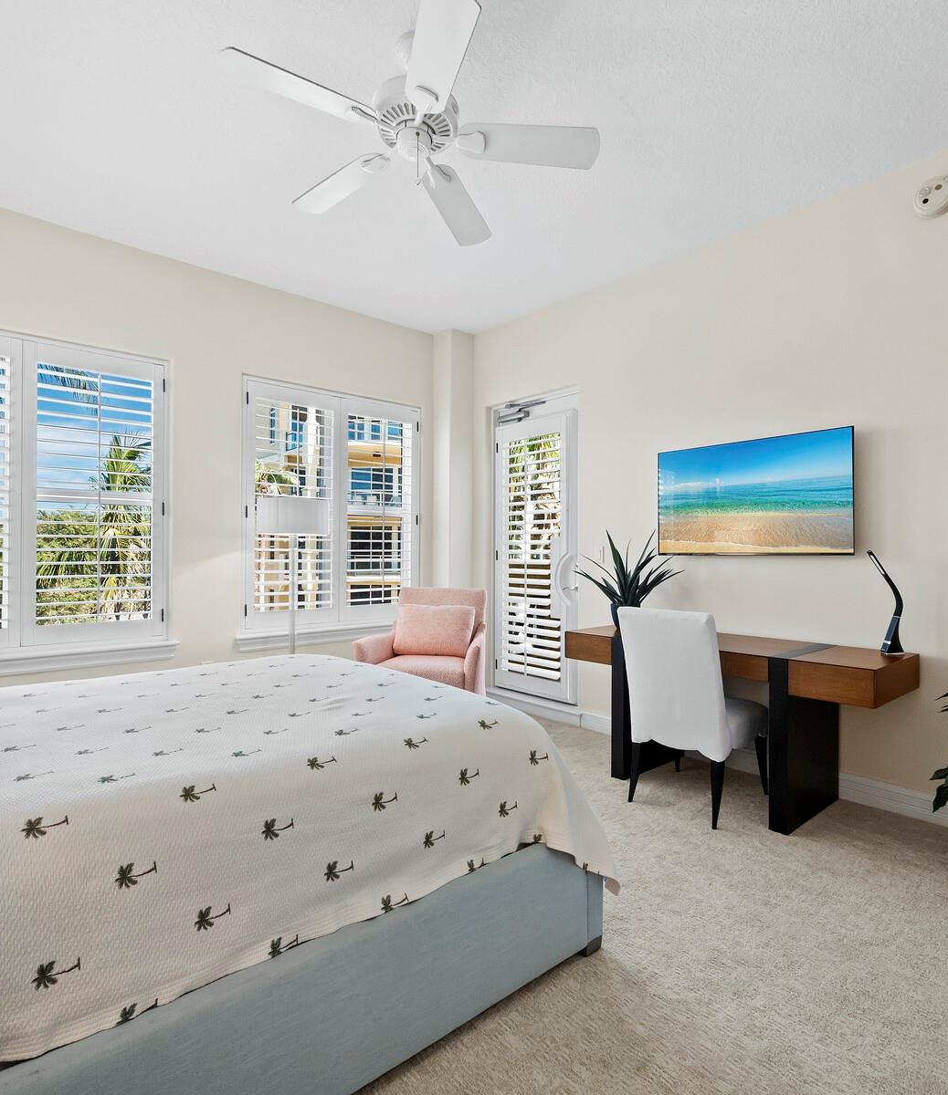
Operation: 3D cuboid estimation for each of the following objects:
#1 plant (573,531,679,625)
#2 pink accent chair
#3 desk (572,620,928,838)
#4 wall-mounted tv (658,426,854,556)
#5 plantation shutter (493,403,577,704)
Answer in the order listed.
[{"bbox_3d":[0.889,0.206,3.426,0.540,0.570,0.560,0,-1,0],"label":"plant"},{"bbox_3d":[-0.335,0.782,4.112,0.800,0.940,0.800,0,-1,15],"label":"pink accent chair"},{"bbox_3d":[1.263,0.864,3.048,0.567,0.753,1.523,0,-1,-41],"label":"desk"},{"bbox_3d":[1.478,-0.263,3.200,0.050,0.614,1.038,1,-1,-43],"label":"wall-mounted tv"},{"bbox_3d":[0.445,0.064,4.437,0.060,2.075,0.808,1,-1,-43],"label":"plantation shutter"}]

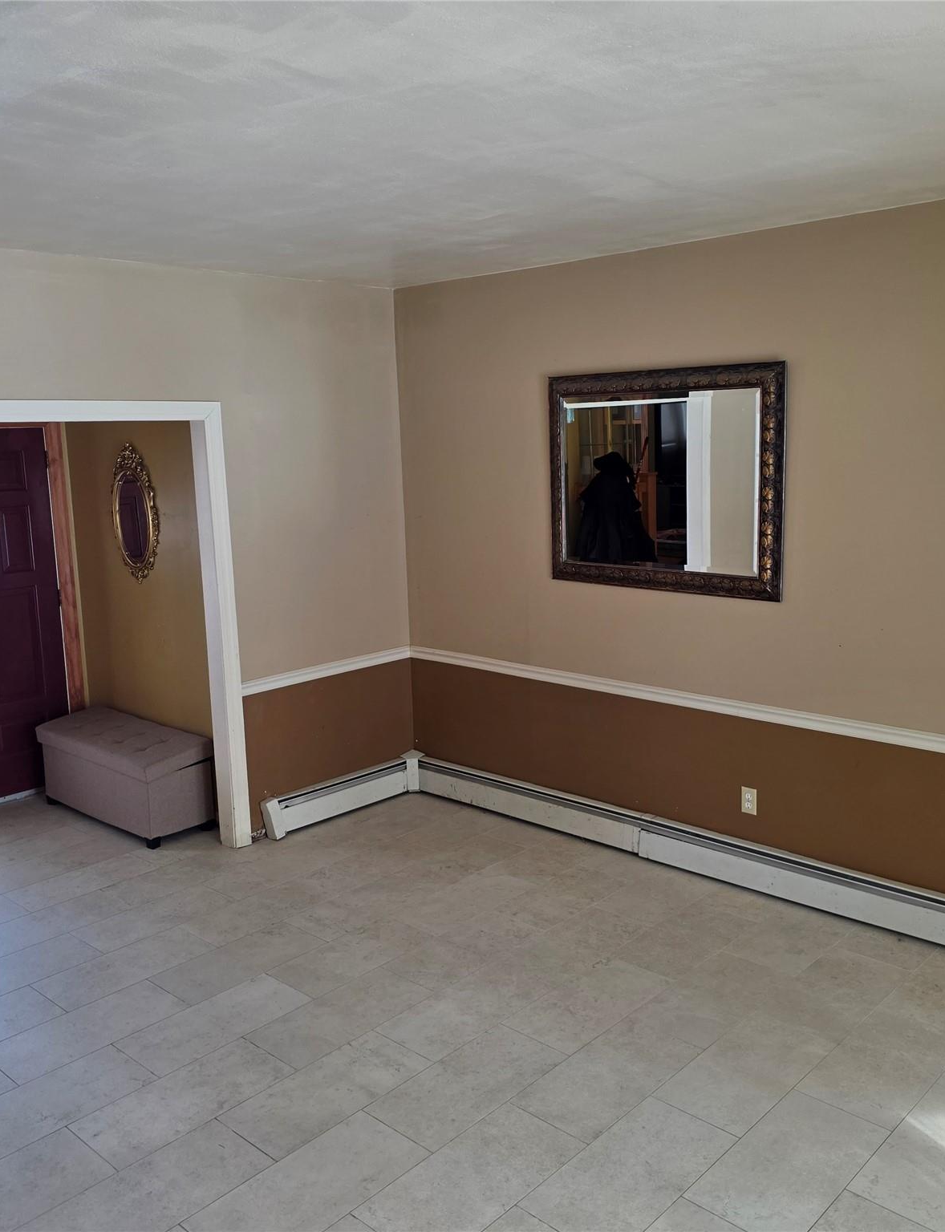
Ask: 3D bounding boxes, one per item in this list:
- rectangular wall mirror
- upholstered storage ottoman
[{"bbox_3d":[0.796,-0.577,4.694,1.165,0.930,0.045,7,13,43],"label":"rectangular wall mirror"},{"bbox_3d":[-1.845,0.851,5.792,1.110,0.440,0.390,7,13,43],"label":"upholstered storage ottoman"}]

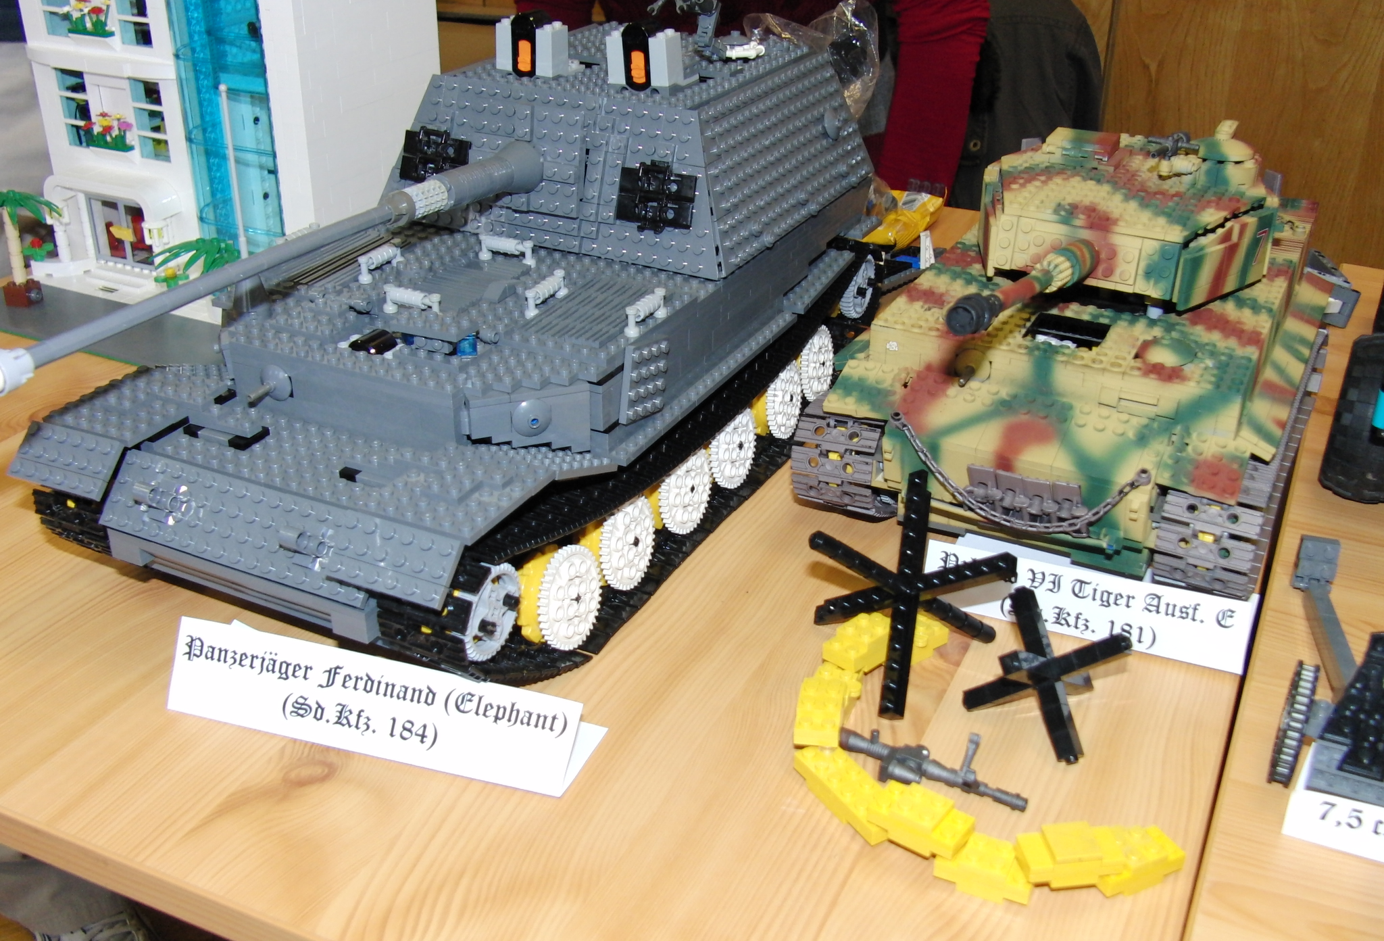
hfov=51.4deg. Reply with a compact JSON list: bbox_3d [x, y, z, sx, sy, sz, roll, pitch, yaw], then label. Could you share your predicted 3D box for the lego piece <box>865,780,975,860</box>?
[{"bbox_3d":[0.078,0.119,0.492,0.032,0.015,0.016,20,35,31],"label":"lego piece"}]

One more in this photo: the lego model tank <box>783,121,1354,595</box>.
[{"bbox_3d":[0.212,-0.095,0.730,0.207,0.170,0.330,14,32,22],"label":"lego model tank"}]

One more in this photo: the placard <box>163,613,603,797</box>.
[{"bbox_3d":[-0.120,0.083,0.552,0.166,0.032,0.041,9,30,15],"label":"placard"}]

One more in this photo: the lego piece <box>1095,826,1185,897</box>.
[{"bbox_3d":[0.149,0.131,0.486,0.032,0.014,0.016,-13,32,-23],"label":"lego piece"}]

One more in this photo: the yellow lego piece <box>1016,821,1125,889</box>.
[{"bbox_3d":[0.126,0.128,0.480,0.032,0.013,0.016,-3,29,-6],"label":"yellow lego piece"}]

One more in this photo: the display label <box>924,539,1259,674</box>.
[{"bbox_3d":[0.170,0.048,0.617,0.135,0.030,0.039,12,31,20],"label":"display label"}]

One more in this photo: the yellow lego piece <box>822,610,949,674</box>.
[{"bbox_3d":[0.079,0.069,0.589,0.054,0.021,0.020,-21,35,-33],"label":"yellow lego piece"}]

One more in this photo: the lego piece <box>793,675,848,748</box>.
[{"bbox_3d":[0.049,0.090,0.544,0.016,0.015,0.032,5,30,9],"label":"lego piece"}]

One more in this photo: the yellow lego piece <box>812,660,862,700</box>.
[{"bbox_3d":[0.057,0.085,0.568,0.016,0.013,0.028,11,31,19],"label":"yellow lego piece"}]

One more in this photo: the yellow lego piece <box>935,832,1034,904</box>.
[{"bbox_3d":[0.099,0.133,0.482,0.032,0.014,0.016,13,32,22],"label":"yellow lego piece"}]

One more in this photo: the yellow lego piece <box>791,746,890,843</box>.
[{"bbox_3d":[0.057,0.115,0.516,0.016,0.011,0.048,-16,33,-27],"label":"yellow lego piece"}]

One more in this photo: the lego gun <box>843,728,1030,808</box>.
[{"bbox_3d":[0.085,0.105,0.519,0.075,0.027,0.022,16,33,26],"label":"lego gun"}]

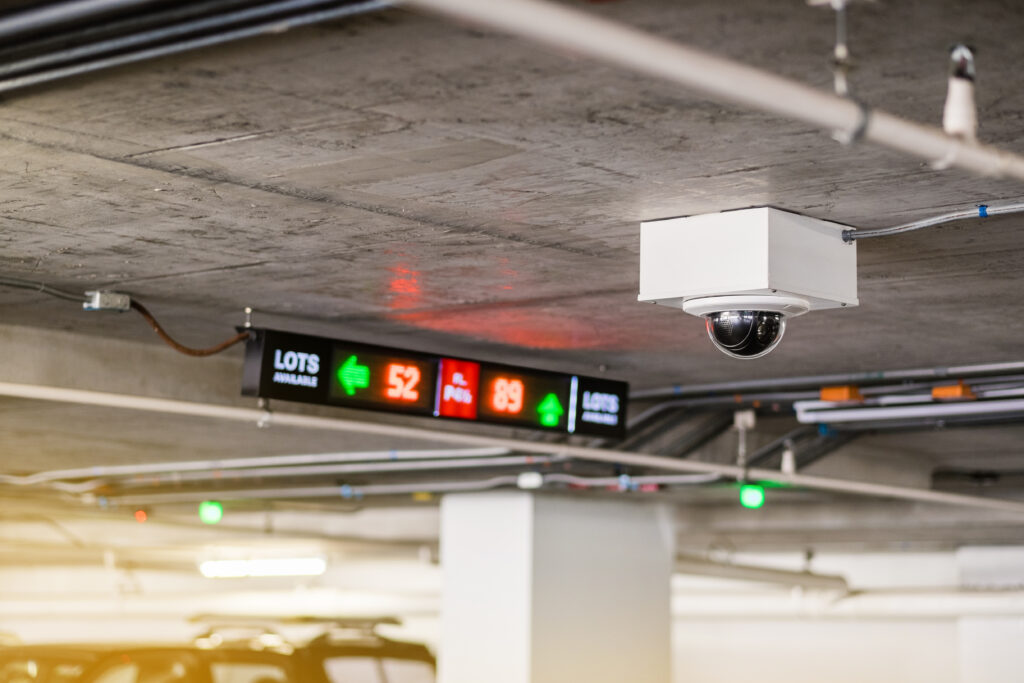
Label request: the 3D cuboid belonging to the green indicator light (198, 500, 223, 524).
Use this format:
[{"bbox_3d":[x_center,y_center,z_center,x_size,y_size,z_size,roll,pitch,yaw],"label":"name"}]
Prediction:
[{"bbox_3d":[-1.199,0.680,9.500,0.085,0.085,0.085,1,-7,0],"label":"green indicator light"}]

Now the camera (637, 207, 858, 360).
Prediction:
[{"bbox_3d":[0.472,-0.098,4.772,0.317,0.268,0.317,-5,-9,41],"label":"camera"}]

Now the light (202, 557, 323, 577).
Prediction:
[{"bbox_3d":[-1.775,1.604,17.000,1.220,0.100,0.120,-5,-9,41],"label":"light"}]

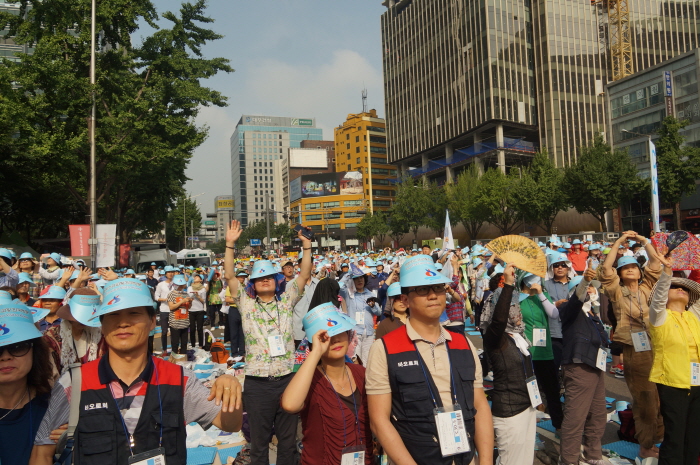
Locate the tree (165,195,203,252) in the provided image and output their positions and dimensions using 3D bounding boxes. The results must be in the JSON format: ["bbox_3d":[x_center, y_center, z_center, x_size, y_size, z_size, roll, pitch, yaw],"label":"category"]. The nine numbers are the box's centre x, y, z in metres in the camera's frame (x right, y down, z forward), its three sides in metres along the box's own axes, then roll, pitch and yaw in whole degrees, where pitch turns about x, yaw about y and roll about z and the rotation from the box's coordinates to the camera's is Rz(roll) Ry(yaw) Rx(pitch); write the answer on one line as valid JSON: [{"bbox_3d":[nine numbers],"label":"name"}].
[{"bbox_3d":[-22.225,0.499,70.000,5.200,10.500,5.200,-3,-2,0],"label":"tree"}]

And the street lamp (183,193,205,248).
[{"bbox_3d":[-19.571,0.307,66.000,2.500,10.300,0.350,-2,-3,-15],"label":"street lamp"}]

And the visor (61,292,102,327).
[{"bbox_3d":[-1.387,0.412,2.750,0.185,0.145,0.190,7,2,25],"label":"visor"}]

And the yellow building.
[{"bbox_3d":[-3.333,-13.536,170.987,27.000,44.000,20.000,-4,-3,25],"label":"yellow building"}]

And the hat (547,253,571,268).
[{"bbox_3d":[2.008,0.270,5.080,0.230,0.150,0.270,-3,-3,17],"label":"hat"}]

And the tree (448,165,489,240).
[{"bbox_3d":[12.324,-1.714,55.000,4.500,10.500,4.500,-3,-2,0],"label":"tree"}]

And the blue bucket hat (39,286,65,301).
[{"bbox_3d":[-2.205,0.450,3.900,0.190,0.095,0.200,-2,-2,-6],"label":"blue bucket hat"}]

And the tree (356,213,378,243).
[{"bbox_3d":[3.507,1.013,110.179,5.200,10.400,5.200,-1,-3,-21],"label":"tree"}]

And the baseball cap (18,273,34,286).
[{"bbox_3d":[-4.318,0.627,7.000,0.270,0.160,0.220,-1,-3,34],"label":"baseball cap"}]

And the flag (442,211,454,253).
[{"bbox_3d":[2.616,0.013,14.000,0.420,1.250,0.250,-3,-3,6],"label":"flag"}]

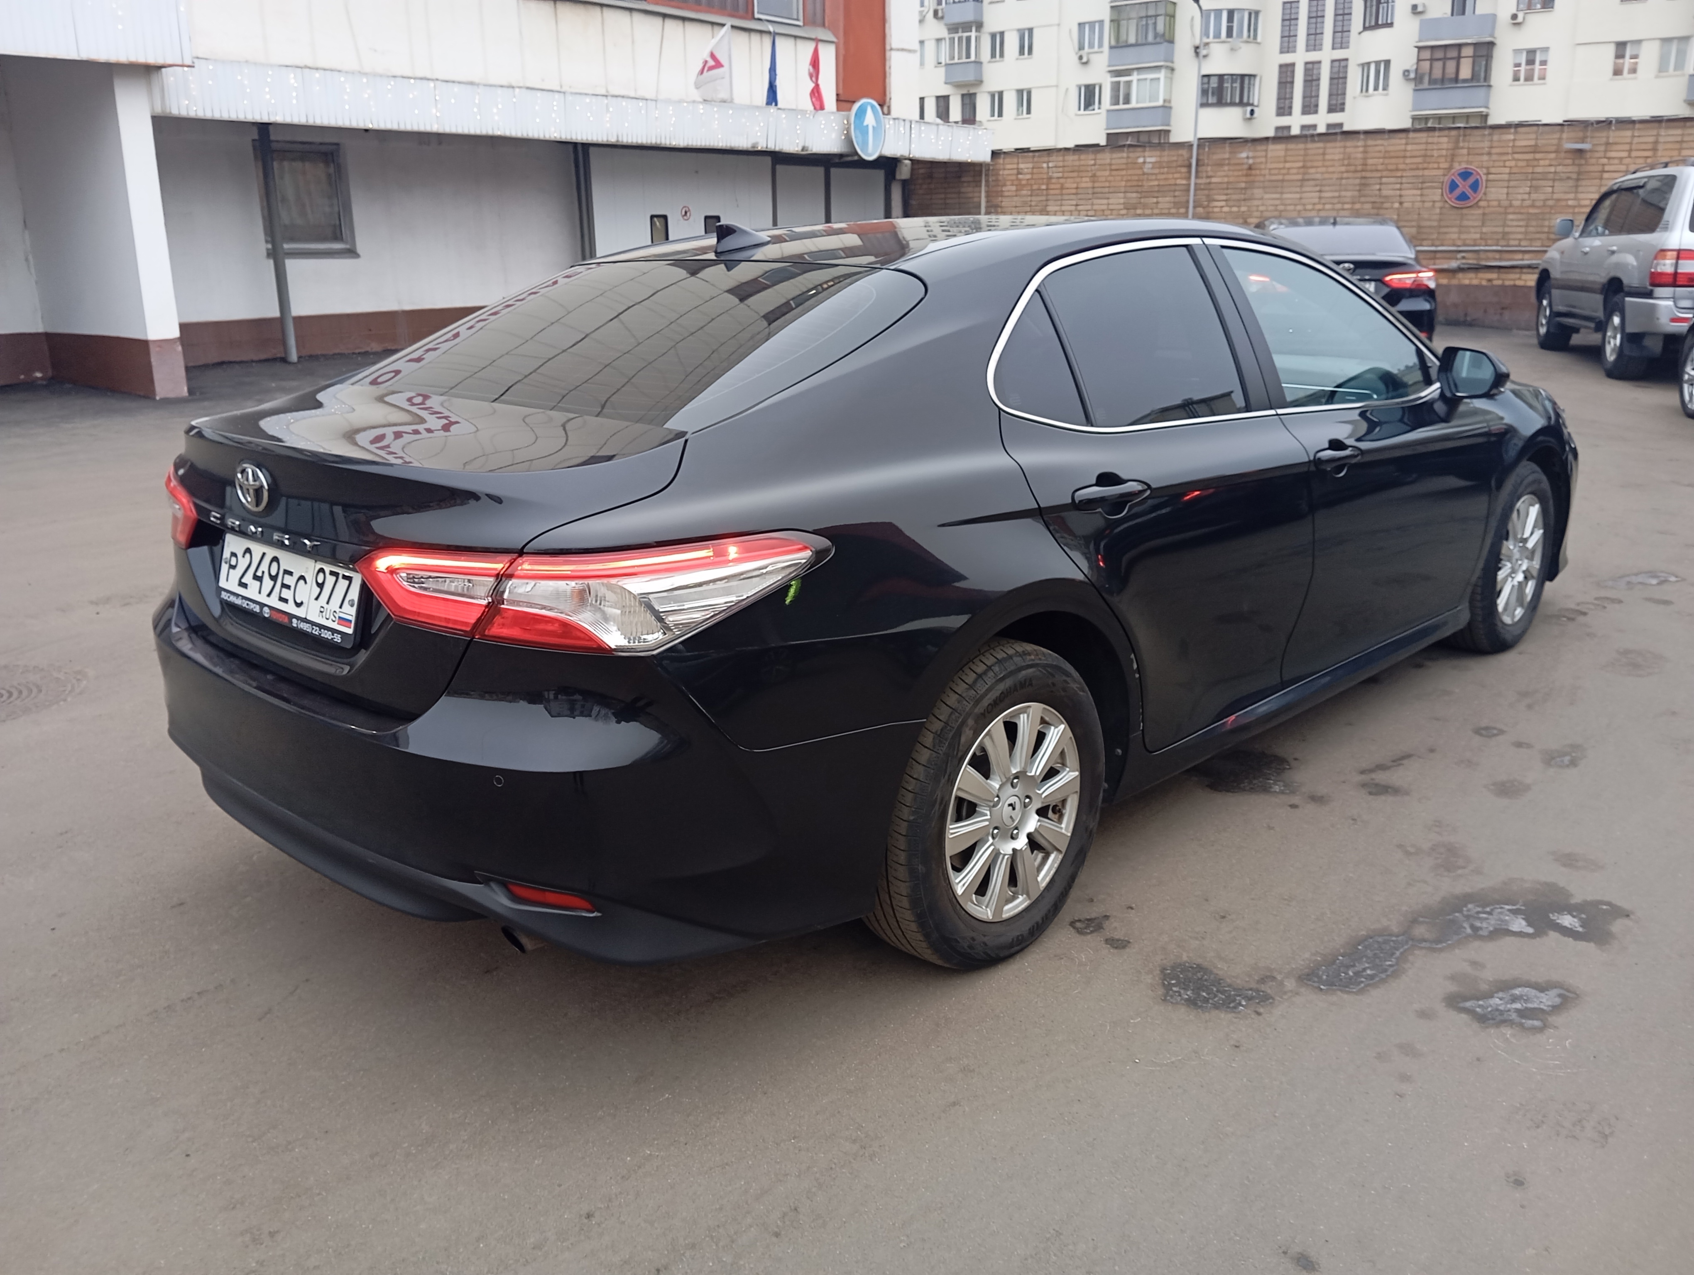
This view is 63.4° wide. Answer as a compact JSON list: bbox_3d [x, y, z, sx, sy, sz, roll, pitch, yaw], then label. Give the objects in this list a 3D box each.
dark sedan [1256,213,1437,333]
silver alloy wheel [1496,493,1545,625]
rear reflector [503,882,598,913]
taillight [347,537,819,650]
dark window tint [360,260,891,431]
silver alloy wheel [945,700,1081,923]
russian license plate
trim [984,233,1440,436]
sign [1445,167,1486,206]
[{"bbox_3d":[5.160,-3.770,15.050,1.840,1.450,4.880,2,16,12],"label":"dark sedan"},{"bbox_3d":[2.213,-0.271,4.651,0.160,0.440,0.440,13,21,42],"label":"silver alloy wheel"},{"bbox_3d":[-0.457,0.392,2.097,0.165,0.032,0.032,6,17,23],"label":"rear reflector"},{"bbox_3d":[-0.416,-0.105,2.157,0.600,0.150,0.460,13,21,42],"label":"taillight"},{"bbox_3d":[-0.469,-0.639,2.850,1.240,0.120,0.680,13,45,42],"label":"dark window tint"},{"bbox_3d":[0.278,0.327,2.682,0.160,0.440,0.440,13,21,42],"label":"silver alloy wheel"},{"bbox_3d":[-0.990,-0.093,2.419,0.525,0.124,0.020,13,6,42],"label":"russian license plate"},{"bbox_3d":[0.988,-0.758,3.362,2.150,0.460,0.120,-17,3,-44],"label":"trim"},{"bbox_3d":[8.913,-6.510,19.800,0.550,0.550,0.030,5,17,21],"label":"sign"}]

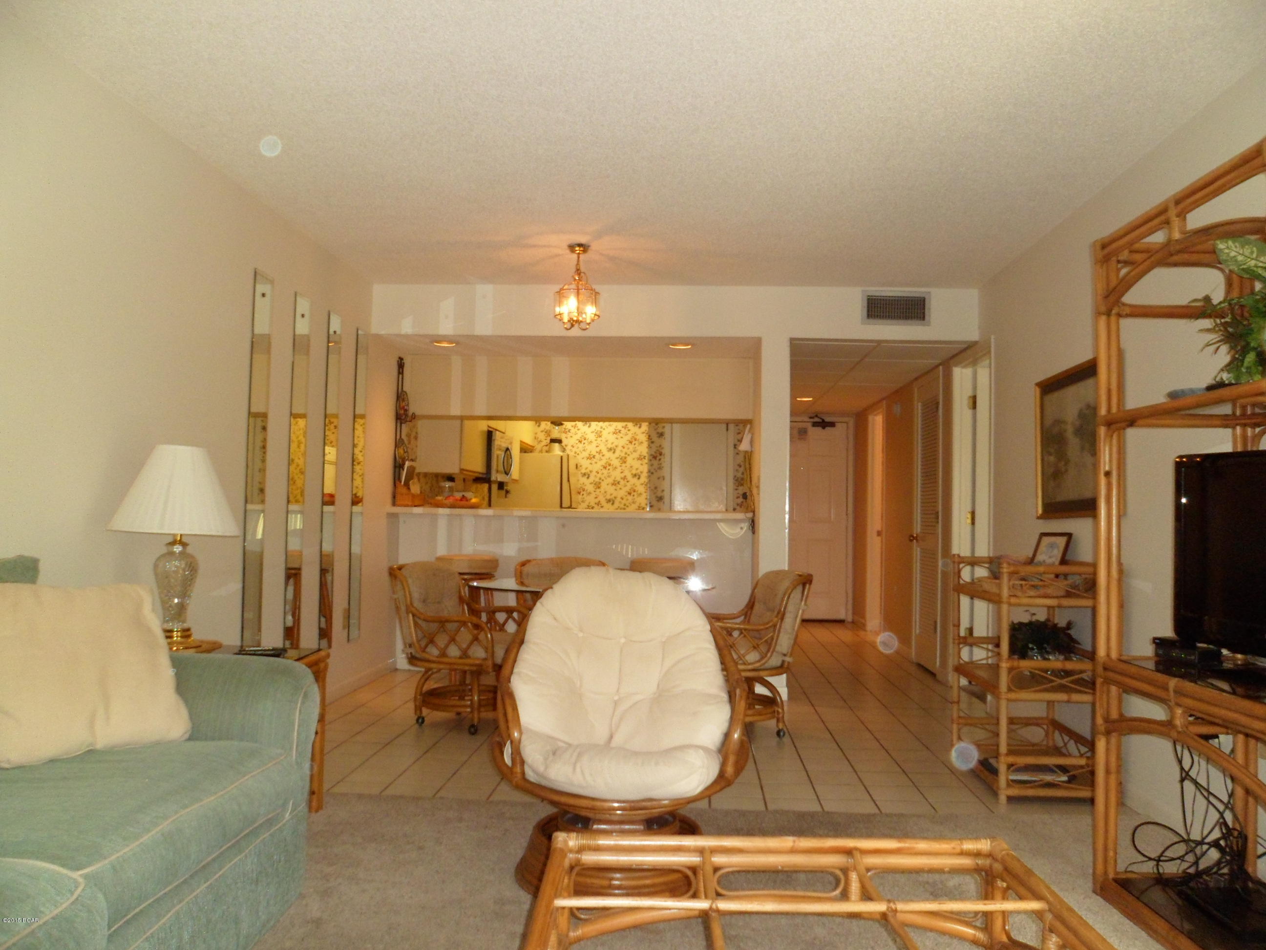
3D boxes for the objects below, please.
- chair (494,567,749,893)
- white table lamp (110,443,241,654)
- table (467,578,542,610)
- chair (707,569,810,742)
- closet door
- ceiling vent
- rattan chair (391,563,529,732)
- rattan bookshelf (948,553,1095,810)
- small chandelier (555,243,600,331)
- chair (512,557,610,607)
[{"bbox_3d":[-0.045,0.740,2.899,0.780,0.880,0.860,1,-2,3],"label":"chair"},{"bbox_3d":[-1.460,0.240,3.063,0.430,0.674,0.430,1,-2,3],"label":"white table lamp"},{"bbox_3d":[-0.211,0.896,4.707,1.220,0.710,1.220,1,-2,3],"label":"table"},{"bbox_3d":[0.516,0.859,4.625,0.590,0.805,0.580,1,-2,-9],"label":"chair"},{"bbox_3d":[2.104,0.348,6.840,0.050,2.040,0.750,1,-2,3],"label":"closet door"},{"bbox_3d":[1.545,-0.982,5.576,0.395,0.202,0.030,1,-2,3],"label":"ceiling vent"},{"bbox_3d":[-0.820,0.836,4.725,0.590,0.810,0.580,0,-2,18],"label":"rattan chair"},{"bbox_3d":[1.639,0.797,3.865,0.500,0.910,0.650,1,-2,3],"label":"rattan bookshelf"},{"bbox_3d":[-0.278,-0.947,4.829,0.235,0.430,0.235,1,-2,3],"label":"small chandelier"},{"bbox_3d":[-0.425,0.870,5.302,0.580,0.805,0.600,1,-2,-1],"label":"chair"}]

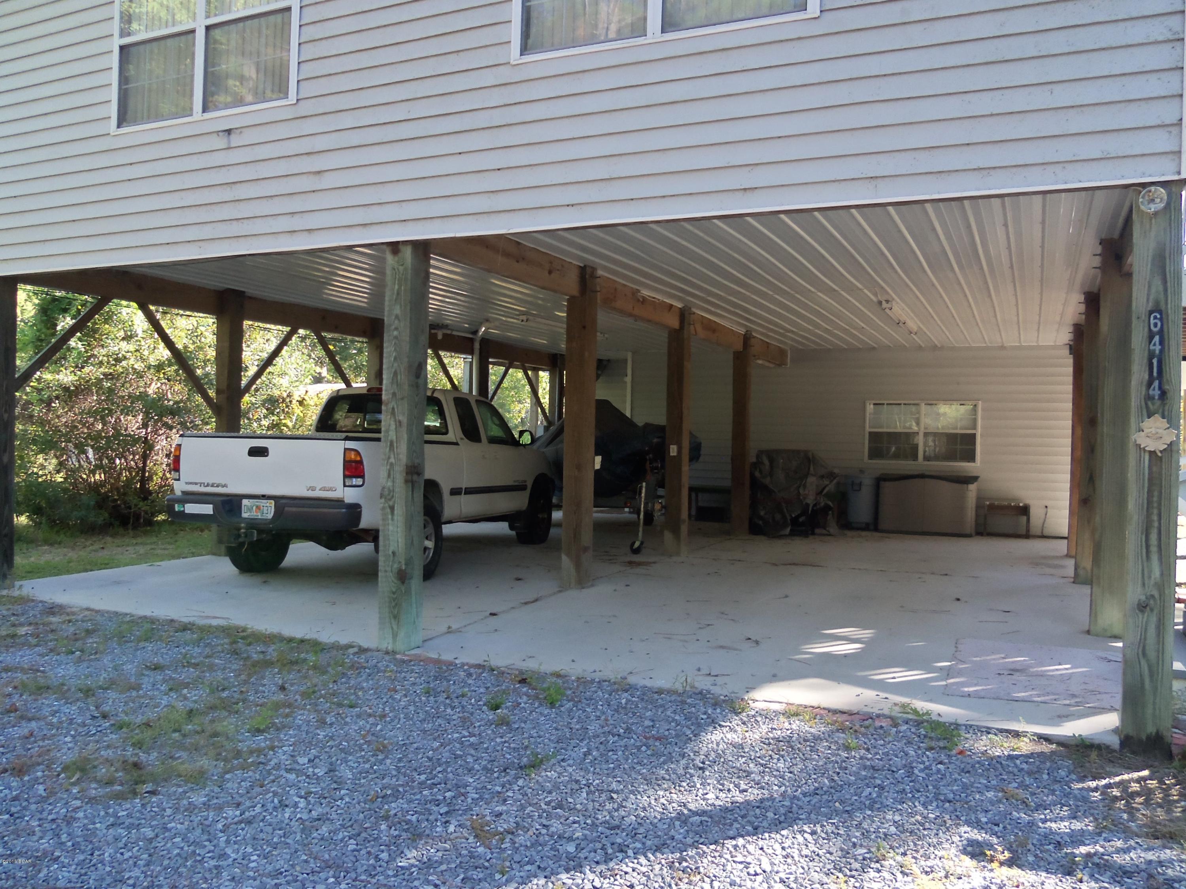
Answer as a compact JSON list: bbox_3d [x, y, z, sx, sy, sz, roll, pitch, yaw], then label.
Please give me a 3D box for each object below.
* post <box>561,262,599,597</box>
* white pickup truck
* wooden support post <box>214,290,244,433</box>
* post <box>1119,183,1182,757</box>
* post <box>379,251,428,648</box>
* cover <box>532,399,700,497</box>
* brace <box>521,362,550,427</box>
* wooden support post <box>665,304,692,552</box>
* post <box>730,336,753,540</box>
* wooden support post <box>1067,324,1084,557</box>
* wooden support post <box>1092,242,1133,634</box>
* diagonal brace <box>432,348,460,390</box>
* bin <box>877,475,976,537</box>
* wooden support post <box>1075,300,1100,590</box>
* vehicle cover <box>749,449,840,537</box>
[{"bbox_3d":[-0.125,-0.147,8.654,0.200,2.867,0.200,1,1,25],"label":"post"},{"bbox_3d":[-2.005,0.332,10.427,1.960,1.820,5.500,1,0,16],"label":"white pickup truck"},{"bbox_3d":[-3.957,-0.237,10.419,0.195,2.867,0.195,1,1,25],"label":"wooden support post"},{"bbox_3d":[2.655,0.119,4.583,0.195,2.700,0.195,1,0,25],"label":"post"},{"bbox_3d":[-1.206,-0.023,6.120,0.200,2.621,0.200,1,1,25],"label":"post"},{"bbox_3d":[0.366,0.070,13.862,1.900,1.440,4.100,1,0,-10],"label":"cover"},{"bbox_3d":[-0.968,-0.858,16.891,0.045,0.090,1.497,1,-44,25],"label":"brace"},{"bbox_3d":[0.980,-0.148,11.135,0.200,2.867,0.200,1,1,25],"label":"wooden support post"},{"bbox_3d":[2.104,-0.149,13.608,0.200,2.867,0.200,1,1,25],"label":"post"},{"bbox_3d":[5.990,-0.058,11.839,0.200,2.867,0.200,1,1,25],"label":"wooden support post"},{"bbox_3d":[3.745,-0.049,6.929,0.195,2.880,0.195,1,0,25],"label":"wooden support post"},{"bbox_3d":[-2.110,-0.920,14.770,0.090,0.140,1.588,1,-41,25],"label":"diagonal brace"},{"bbox_3d":[5.026,0.897,14.416,1.380,0.870,0.750,1,0,25],"label":"bin"},{"bbox_3d":[4.918,-0.058,9.522,0.200,2.867,0.200,1,1,25],"label":"wooden support post"},{"bbox_3d":[2.893,0.679,13.690,1.100,1.210,0.750,1,0,25],"label":"vehicle cover"}]

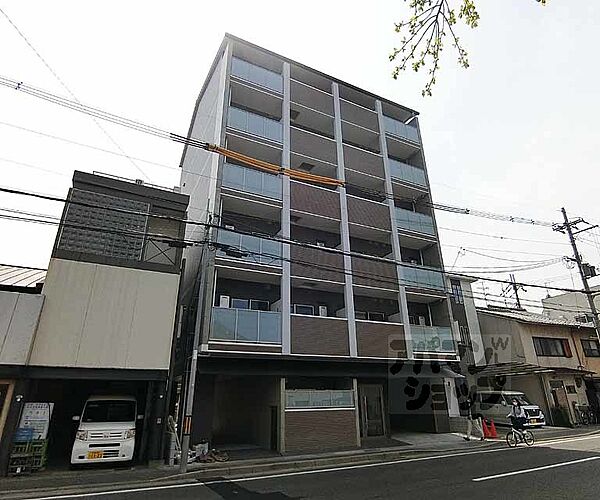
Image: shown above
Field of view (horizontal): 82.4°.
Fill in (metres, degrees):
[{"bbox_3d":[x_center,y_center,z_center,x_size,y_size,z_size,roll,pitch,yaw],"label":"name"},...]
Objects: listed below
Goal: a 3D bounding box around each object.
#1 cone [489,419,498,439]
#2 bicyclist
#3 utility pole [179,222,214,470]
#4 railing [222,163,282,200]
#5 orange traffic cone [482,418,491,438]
[{"bbox_3d":[7.736,7.147,13.733,0.350,0.710,0.350,10,-24,-24],"label":"cone"},{"bbox_3d":[8.123,6.333,12.825,0.760,1.420,0.480,10,-24,-24],"label":"bicyclist"},{"bbox_3d":[-2.963,2.274,10.110,0.250,7.300,0.250,10,-24,-24],"label":"utility pole"},{"bbox_3d":[-1.877,-2.783,14.040,2.560,1.140,0.080,10,-24,-24],"label":"railing"},{"bbox_3d":[7.378,7.073,13.577,0.350,0.710,0.350,10,-24,-24],"label":"orange traffic cone"}]

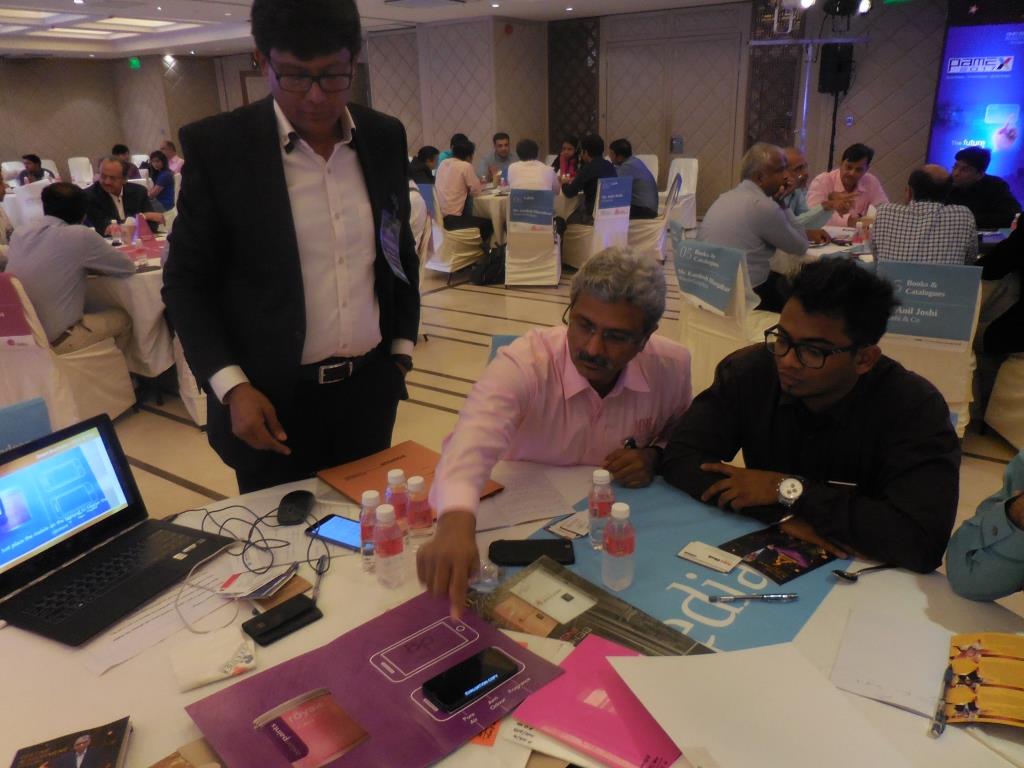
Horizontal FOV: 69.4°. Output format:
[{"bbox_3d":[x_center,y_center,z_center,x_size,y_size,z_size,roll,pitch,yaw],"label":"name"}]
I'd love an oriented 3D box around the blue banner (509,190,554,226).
[{"bbox_3d":[0.173,-1.532,6.400,0.370,0.300,0.040,1,25,7],"label":"blue banner"}]

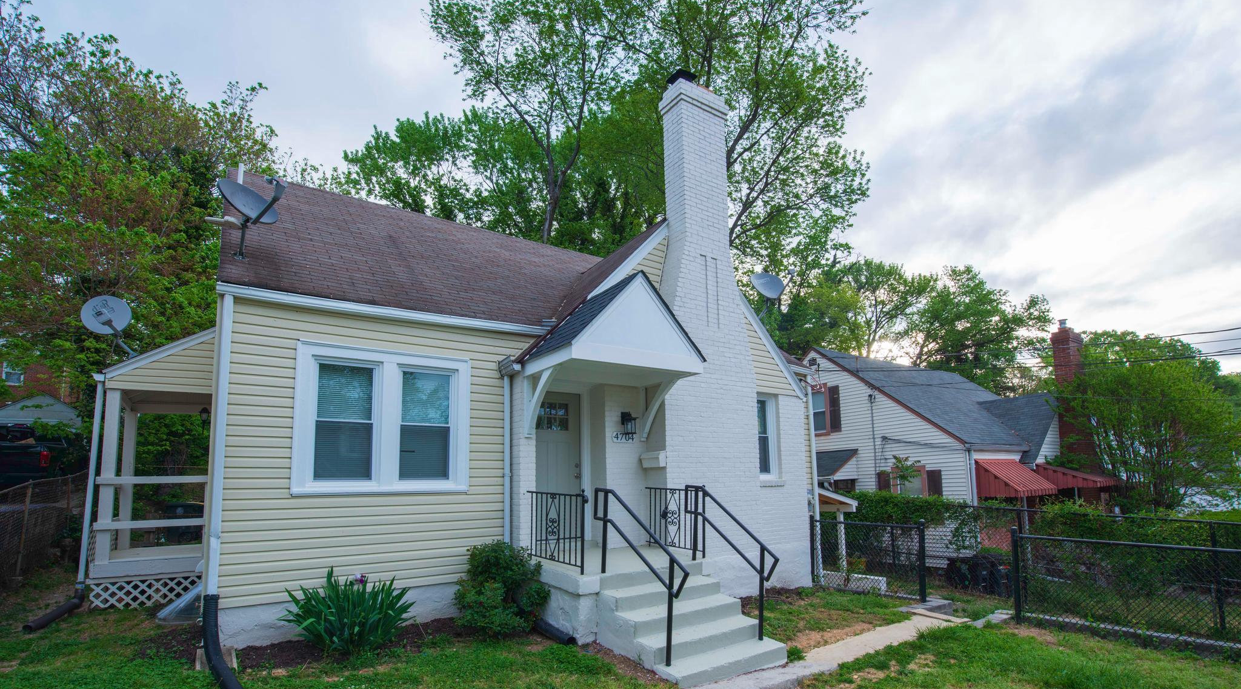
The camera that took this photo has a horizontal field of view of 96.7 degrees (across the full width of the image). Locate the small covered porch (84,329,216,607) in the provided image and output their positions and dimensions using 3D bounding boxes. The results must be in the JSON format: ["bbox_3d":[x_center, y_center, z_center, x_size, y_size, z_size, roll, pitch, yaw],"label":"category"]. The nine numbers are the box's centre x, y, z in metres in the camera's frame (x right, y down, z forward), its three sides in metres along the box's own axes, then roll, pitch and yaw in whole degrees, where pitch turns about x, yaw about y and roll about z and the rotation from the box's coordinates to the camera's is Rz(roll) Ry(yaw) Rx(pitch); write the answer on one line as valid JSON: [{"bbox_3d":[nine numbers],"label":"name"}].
[{"bbox_3d":[-6.471,1.621,7.907,1.500,3.750,1.500,5,-10,-32],"label":"small covered porch"}]

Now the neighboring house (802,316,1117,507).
[{"bbox_3d":[10.228,3.680,18.990,9.400,6.700,10.400,5,-10,-32],"label":"neighboring house"}]

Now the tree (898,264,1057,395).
[{"bbox_3d":[18.735,2.243,28.503,8.000,12.990,8.000,5,-10,-32],"label":"tree"}]

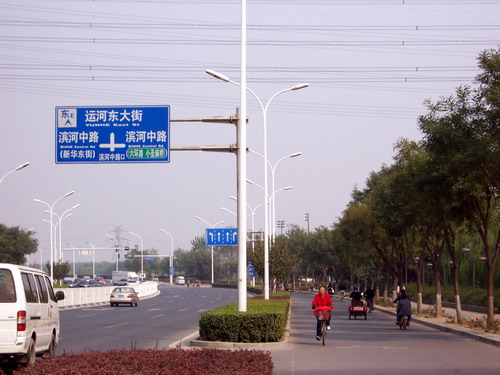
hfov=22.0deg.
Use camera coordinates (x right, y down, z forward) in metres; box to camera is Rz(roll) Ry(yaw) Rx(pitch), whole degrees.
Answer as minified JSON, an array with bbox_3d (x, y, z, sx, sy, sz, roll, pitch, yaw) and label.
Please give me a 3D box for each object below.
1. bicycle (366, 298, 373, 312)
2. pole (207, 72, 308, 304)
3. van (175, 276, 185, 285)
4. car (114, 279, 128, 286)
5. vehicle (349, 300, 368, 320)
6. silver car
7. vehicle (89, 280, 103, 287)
[{"bbox_3d":[7.117,6.828,75.800,0.600,1.050,1.720,0,-4,1],"label":"bicycle"},{"bbox_3d":[0.373,0.262,62.300,4.900,11.950,0.350,0,-4,0],"label":"pole"},{"bbox_3d":[-14.327,19.275,265.000,1.680,1.720,4.200,1,-4,-12],"label":"van"},{"bbox_3d":[-28.422,21.106,285.000,4.100,1.460,1.660,0,-4,-5],"label":"car"},{"bbox_3d":[5.115,5.775,60.600,0.870,1.000,2.100,0,-4,1],"label":"vehicle"},{"bbox_3d":[-9.309,8.120,95.500,1.690,1.450,4.350,0,-4,0],"label":"silver car"},{"bbox_3d":[-27.162,17.001,226.000,1.720,1.460,4.400,1,-4,-8],"label":"vehicle"}]

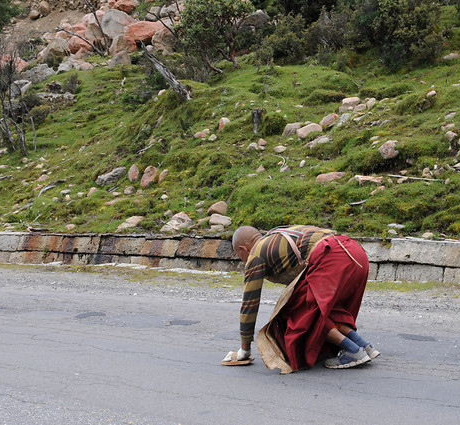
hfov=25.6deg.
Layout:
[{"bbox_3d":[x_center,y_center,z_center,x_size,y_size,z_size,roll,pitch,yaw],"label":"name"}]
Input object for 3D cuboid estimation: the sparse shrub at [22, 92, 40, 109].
[{"bbox_3d":[-5.002,-2.822,25.500,0.450,0.400,0.420,0,1,0],"label":"sparse shrub"}]

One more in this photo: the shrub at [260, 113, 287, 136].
[{"bbox_3d":[0.817,-1.652,19.000,0.490,0.450,0.460,0,1,0],"label":"shrub"}]

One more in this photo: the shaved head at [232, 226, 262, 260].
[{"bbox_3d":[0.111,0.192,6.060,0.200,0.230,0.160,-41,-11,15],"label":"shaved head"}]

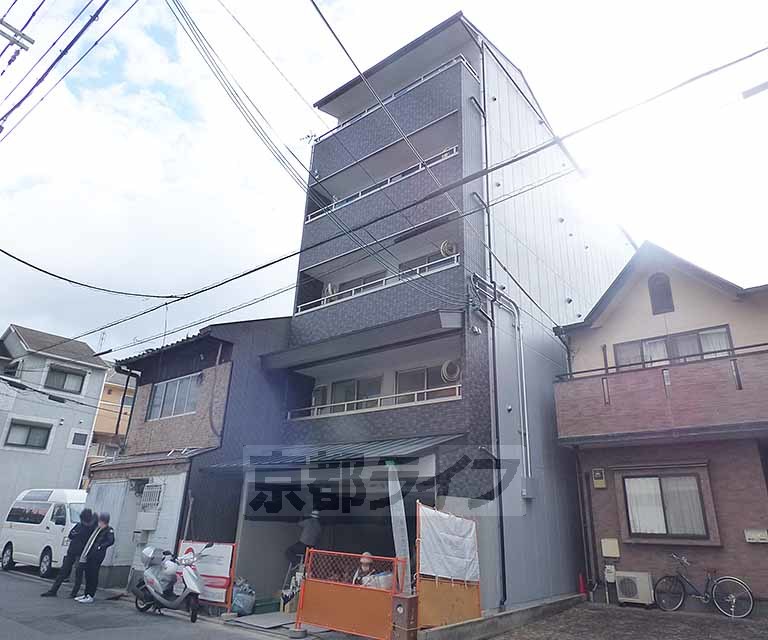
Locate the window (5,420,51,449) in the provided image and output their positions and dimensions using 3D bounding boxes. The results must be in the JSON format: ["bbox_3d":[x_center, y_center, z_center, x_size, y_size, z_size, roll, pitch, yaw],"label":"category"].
[{"bbox_3d":[-15.640,5.079,20.395,0.140,1.062,1.574,-13,-25,34],"label":"window"}]

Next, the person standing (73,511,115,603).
[{"bbox_3d":[-5.766,4.721,9.270,0.520,1.630,0.450,-10,-23,29],"label":"person standing"}]

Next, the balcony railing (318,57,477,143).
[{"bbox_3d":[0.222,-6.155,14.068,5.247,0.330,1.172,-13,-25,34],"label":"balcony railing"}]

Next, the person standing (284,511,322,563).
[{"bbox_3d":[-1.800,5.110,10.200,0.620,1.700,0.520,-5,-24,18],"label":"person standing"}]

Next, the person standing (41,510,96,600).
[{"bbox_3d":[-6.489,4.813,9.615,0.550,1.660,0.650,-5,-21,18],"label":"person standing"}]

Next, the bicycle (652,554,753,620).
[{"bbox_3d":[6.154,5.178,9.056,1.700,1.020,0.550,-9,-23,26],"label":"bicycle"}]

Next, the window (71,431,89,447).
[{"bbox_3d":[-14.422,5.687,21.946,0.120,0.552,0.637,-13,-25,34],"label":"window"}]

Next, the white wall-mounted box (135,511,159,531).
[{"bbox_3d":[-5.321,4.536,10.393,0.550,0.380,0.170,-12,-27,31],"label":"white wall-mounted box"}]

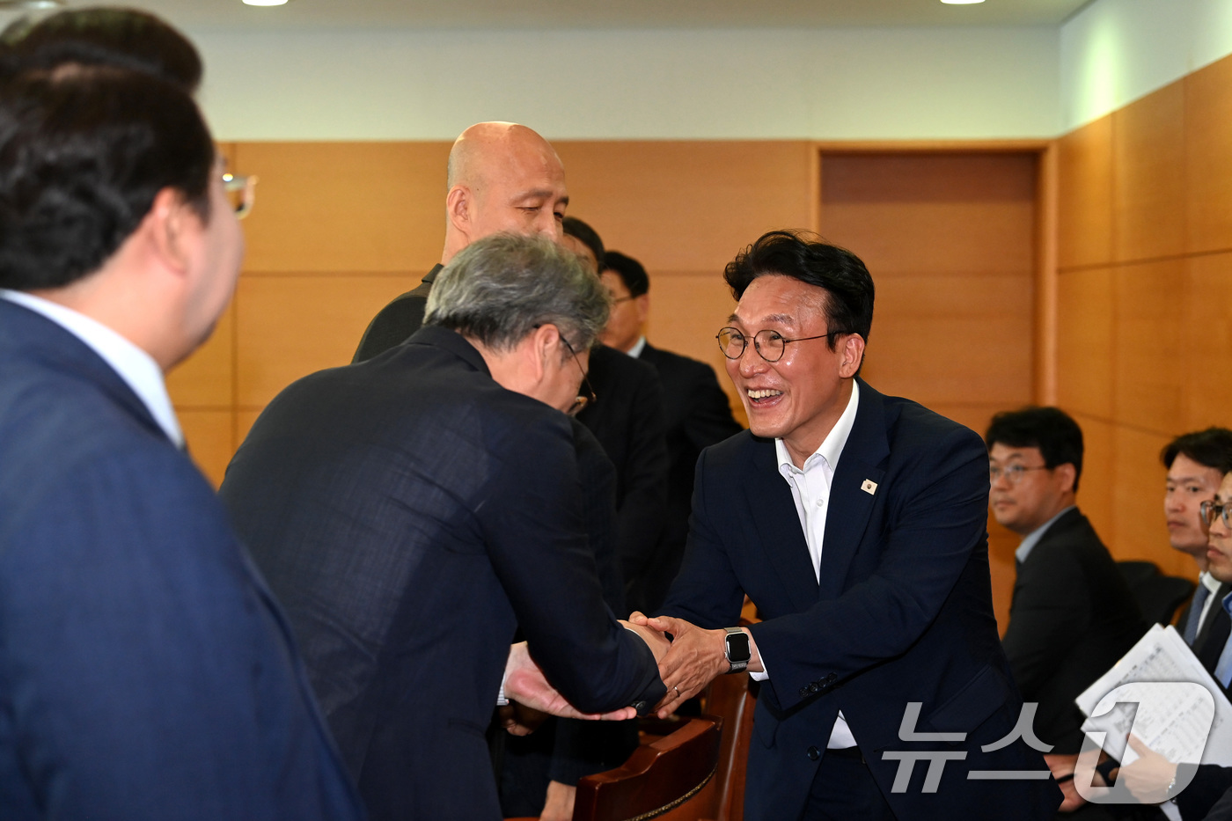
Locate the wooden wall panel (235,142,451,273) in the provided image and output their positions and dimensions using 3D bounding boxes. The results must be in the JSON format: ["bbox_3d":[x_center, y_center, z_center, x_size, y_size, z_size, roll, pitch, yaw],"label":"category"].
[{"bbox_3d":[-0.996,-0.854,10.092,1.214,0.562,0.030,0,2,2],"label":"wooden wall panel"}]

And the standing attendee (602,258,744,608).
[{"bbox_3d":[0.046,0.445,5.832,0.600,1.670,0.360,1,3,30],"label":"standing attendee"}]

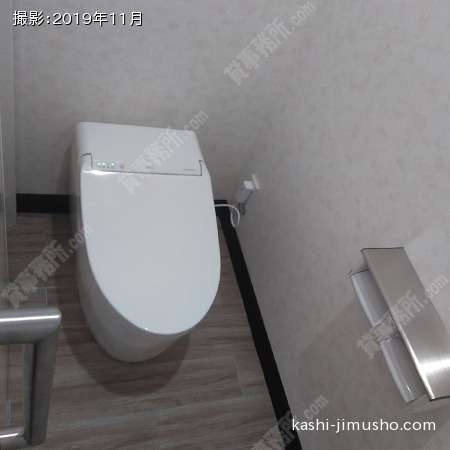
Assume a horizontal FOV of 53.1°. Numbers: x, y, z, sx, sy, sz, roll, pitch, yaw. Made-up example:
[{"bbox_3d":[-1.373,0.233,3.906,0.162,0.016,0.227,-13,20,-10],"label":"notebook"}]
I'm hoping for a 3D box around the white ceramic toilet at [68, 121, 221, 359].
[{"bbox_3d":[-0.272,0.101,1.417,0.376,0.481,0.685,1,54,-23],"label":"white ceramic toilet"}]

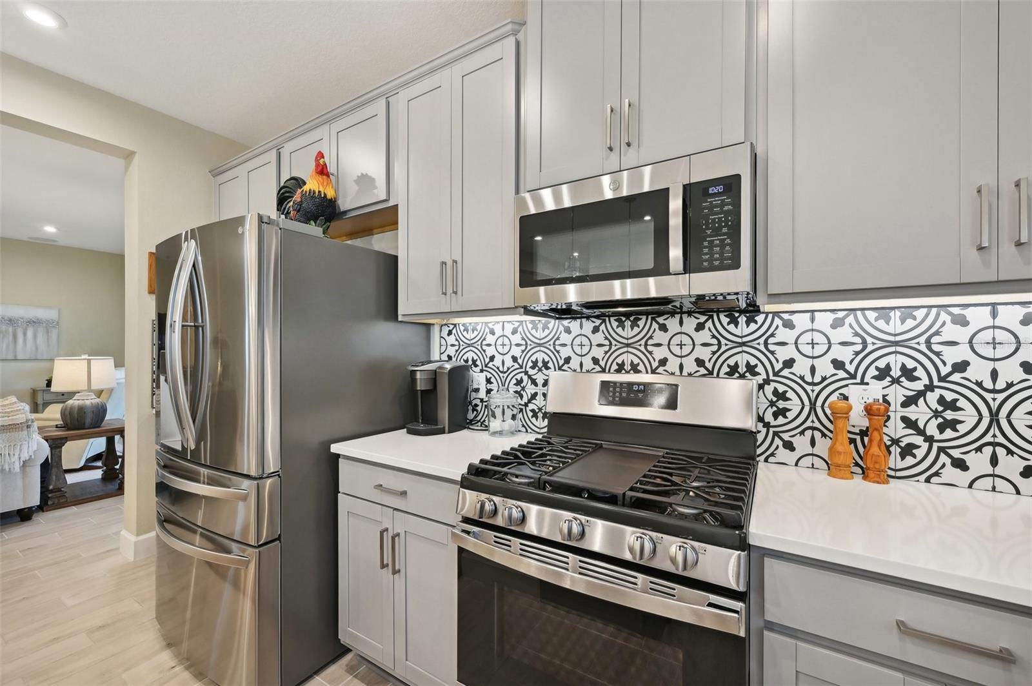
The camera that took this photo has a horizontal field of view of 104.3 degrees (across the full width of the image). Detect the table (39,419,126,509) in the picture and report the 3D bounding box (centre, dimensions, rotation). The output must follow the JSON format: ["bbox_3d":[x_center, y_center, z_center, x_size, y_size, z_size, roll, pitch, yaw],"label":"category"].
[{"bbox_3d":[-3.871,1.056,3.612,0.550,0.608,0.575,0,-1,32],"label":"table"}]

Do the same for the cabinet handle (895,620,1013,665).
[{"bbox_3d":[0.785,0.534,0.720,0.143,0.011,0.035,0,-1,32],"label":"cabinet handle"}]

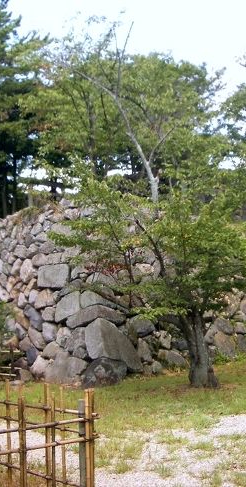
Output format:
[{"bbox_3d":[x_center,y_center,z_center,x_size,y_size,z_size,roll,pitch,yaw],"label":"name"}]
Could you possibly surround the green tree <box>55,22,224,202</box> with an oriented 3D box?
[{"bbox_3d":[0.372,-2.951,14.800,3.800,4.100,3.500,0,-4,0],"label":"green tree"}]

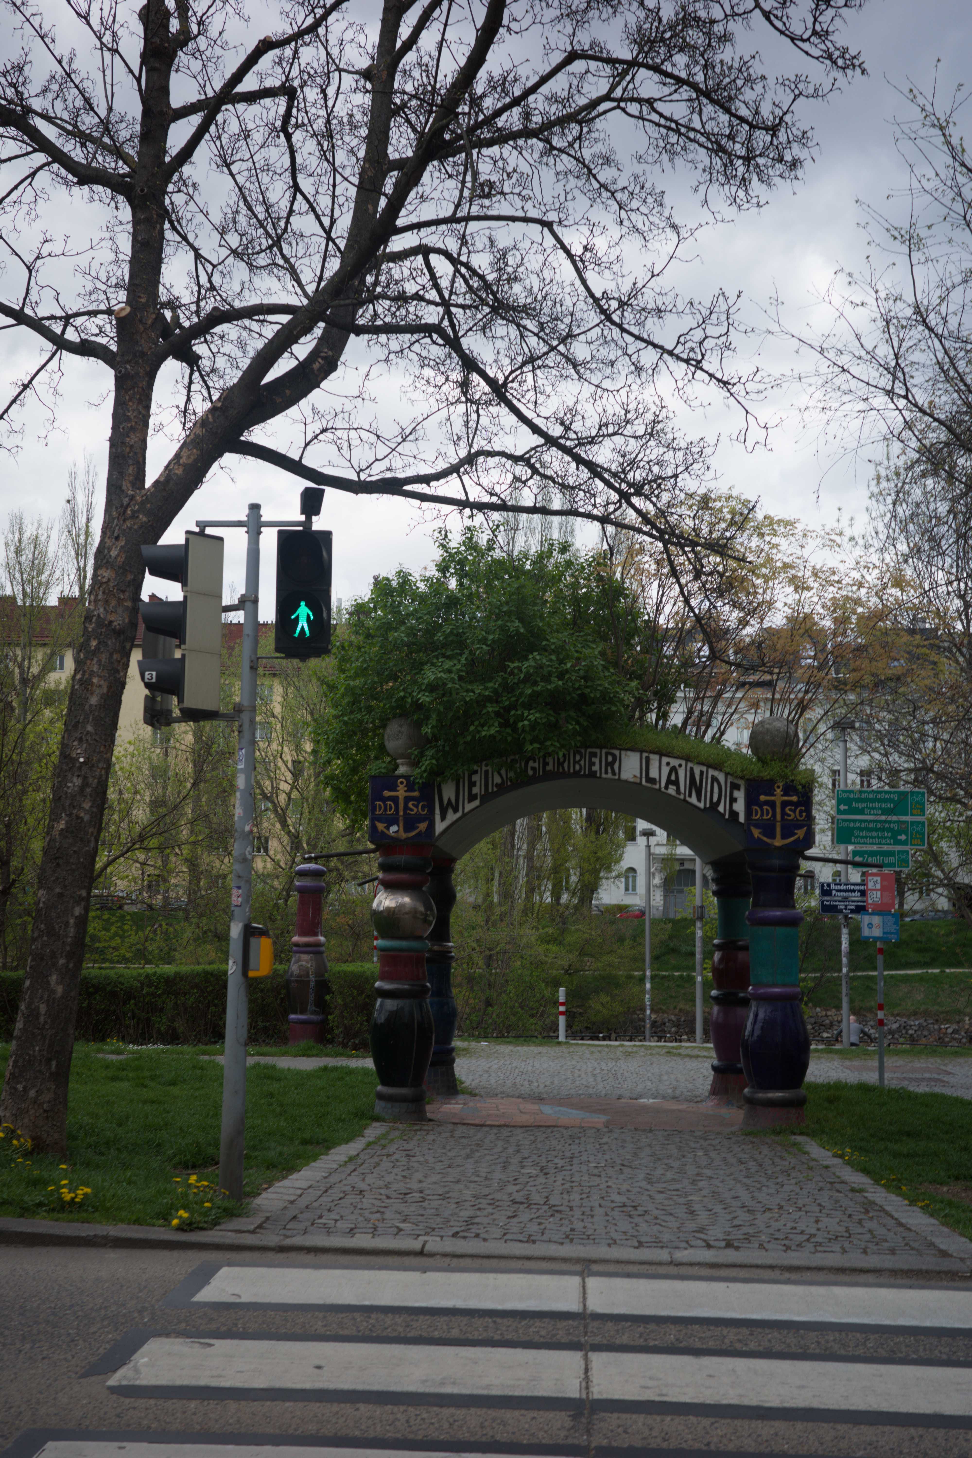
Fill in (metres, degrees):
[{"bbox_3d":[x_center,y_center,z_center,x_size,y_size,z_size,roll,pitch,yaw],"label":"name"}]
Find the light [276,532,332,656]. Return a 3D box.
[{"bbox_3d":[-0.830,-0.617,7.373,0.245,0.550,0.320,1,-7,-2],"label":"light"}]

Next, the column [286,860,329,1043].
[{"bbox_3d":[-2.153,2.734,19.725,0.500,2.195,0.500,1,-7,0],"label":"column"}]

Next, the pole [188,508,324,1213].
[{"bbox_3d":[-1.096,0.519,7.330,0.560,3.160,0.130,1,-7,-1],"label":"pole"}]

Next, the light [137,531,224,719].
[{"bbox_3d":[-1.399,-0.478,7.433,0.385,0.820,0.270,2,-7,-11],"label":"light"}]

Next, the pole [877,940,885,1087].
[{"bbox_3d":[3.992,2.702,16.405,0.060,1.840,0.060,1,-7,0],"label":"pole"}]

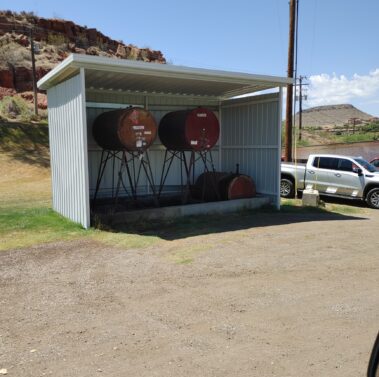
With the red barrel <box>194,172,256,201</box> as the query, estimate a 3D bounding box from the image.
[{"bbox_3d":[1.147,0.075,12.370,1.120,1.120,1.680,-5,8,-32],"label":"red barrel"}]

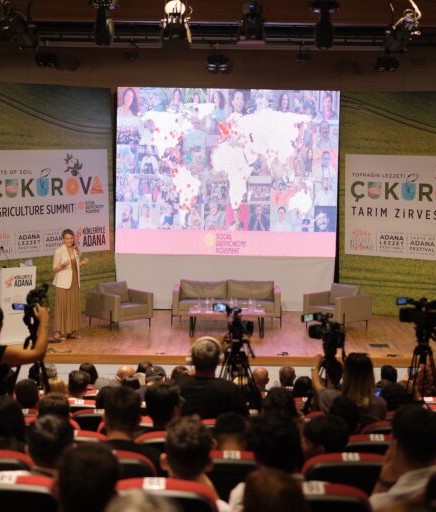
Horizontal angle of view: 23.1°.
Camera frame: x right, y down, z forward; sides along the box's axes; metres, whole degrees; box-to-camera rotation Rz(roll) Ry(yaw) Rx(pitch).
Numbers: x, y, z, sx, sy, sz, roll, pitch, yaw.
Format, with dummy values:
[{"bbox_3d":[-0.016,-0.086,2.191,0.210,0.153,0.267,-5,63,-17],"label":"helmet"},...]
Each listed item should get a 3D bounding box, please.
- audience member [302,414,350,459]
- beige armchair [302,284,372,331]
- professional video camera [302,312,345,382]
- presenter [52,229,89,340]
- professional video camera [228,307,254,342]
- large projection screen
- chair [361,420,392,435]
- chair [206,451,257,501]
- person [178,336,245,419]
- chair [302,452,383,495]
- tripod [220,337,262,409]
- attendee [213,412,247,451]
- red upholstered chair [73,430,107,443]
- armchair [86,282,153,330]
[{"bbox_3d":[0.529,1.262,5.318,0.500,1.051,0.800,0,5,-9],"label":"audience member"},{"bbox_3d":[1.979,0.853,17.654,0.760,0.720,0.800,-5,8,-44],"label":"beige armchair"},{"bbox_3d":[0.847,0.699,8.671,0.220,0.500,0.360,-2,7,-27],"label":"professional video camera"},{"bbox_3d":[-2.281,0.431,16.490,0.540,1.690,0.420,-2,7,-25],"label":"presenter"},{"bbox_3d":[0.187,0.548,8.656,0.200,0.290,0.360,1,6,5],"label":"professional video camera"},{"bbox_3d":[0.156,-0.978,19.153,3.980,4.000,0.120,1,6,0],"label":"large projection screen"},{"bbox_3d":[1.114,1.484,6.920,0.540,0.950,0.620,1,5,0],"label":"chair"},{"bbox_3d":[0.060,1.332,5.054,0.540,0.950,0.620,1,5,0],"label":"chair"},{"bbox_3d":[-0.050,1.226,7.041,0.550,1.426,0.750,1,5,0],"label":"person"},{"bbox_3d":[0.636,1.385,5.476,0.550,0.950,0.640,1,6,0],"label":"chair"},{"bbox_3d":[0.157,1.341,8.740,0.750,1.400,0.720,1,6,0],"label":"tripod"},{"bbox_3d":[0.055,1.295,5.547,0.500,1.100,0.780,1,6,0],"label":"attendee"},{"bbox_3d":[-0.803,1.389,5.993,0.540,0.950,0.620,1,5,0],"label":"red upholstered chair"},{"bbox_3d":[-1.610,0.789,17.633,0.820,0.750,0.780,-3,6,-37],"label":"armchair"}]

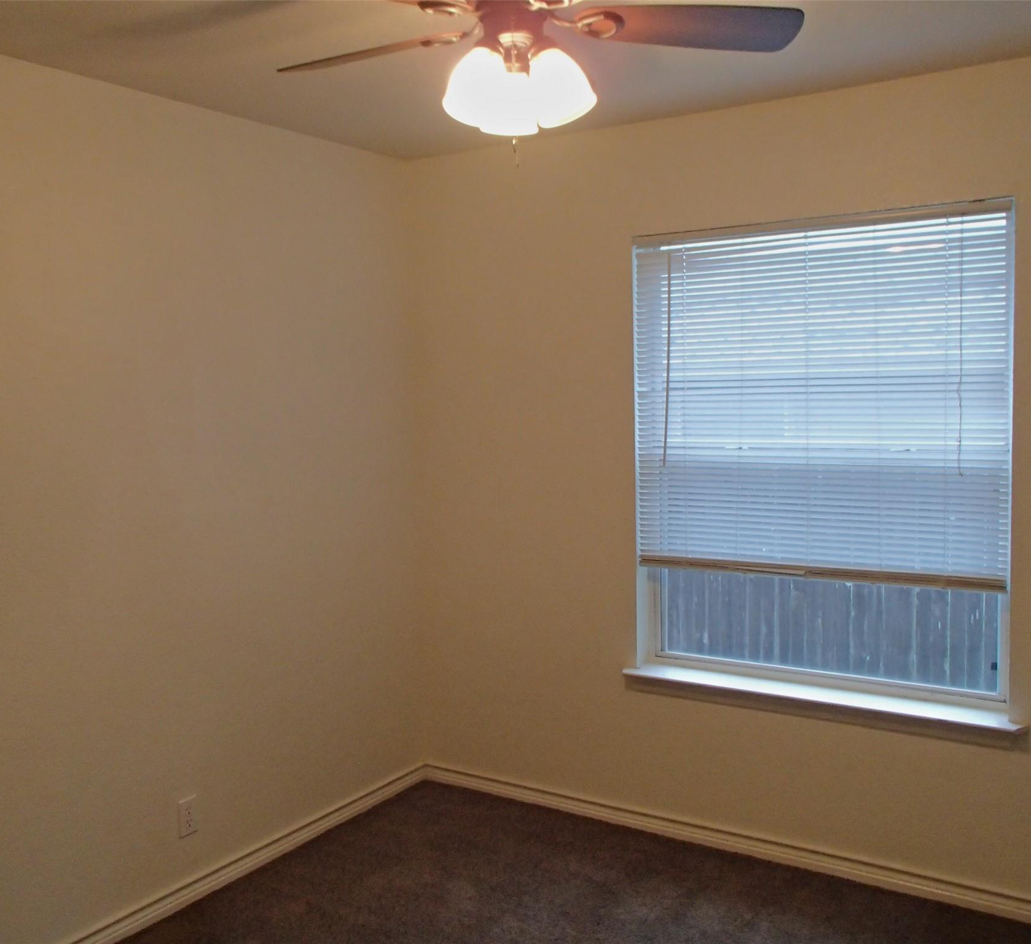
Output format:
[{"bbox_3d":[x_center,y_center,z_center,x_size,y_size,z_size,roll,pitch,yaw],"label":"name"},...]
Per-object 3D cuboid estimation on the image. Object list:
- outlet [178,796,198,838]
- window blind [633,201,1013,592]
[{"bbox_3d":[-1.011,1.068,3.149,0.010,0.114,0.071,2,6,33],"label":"outlet"},{"bbox_3d":[0.917,-0.221,3.205,1.170,1.122,0.040,2,6,33],"label":"window blind"}]

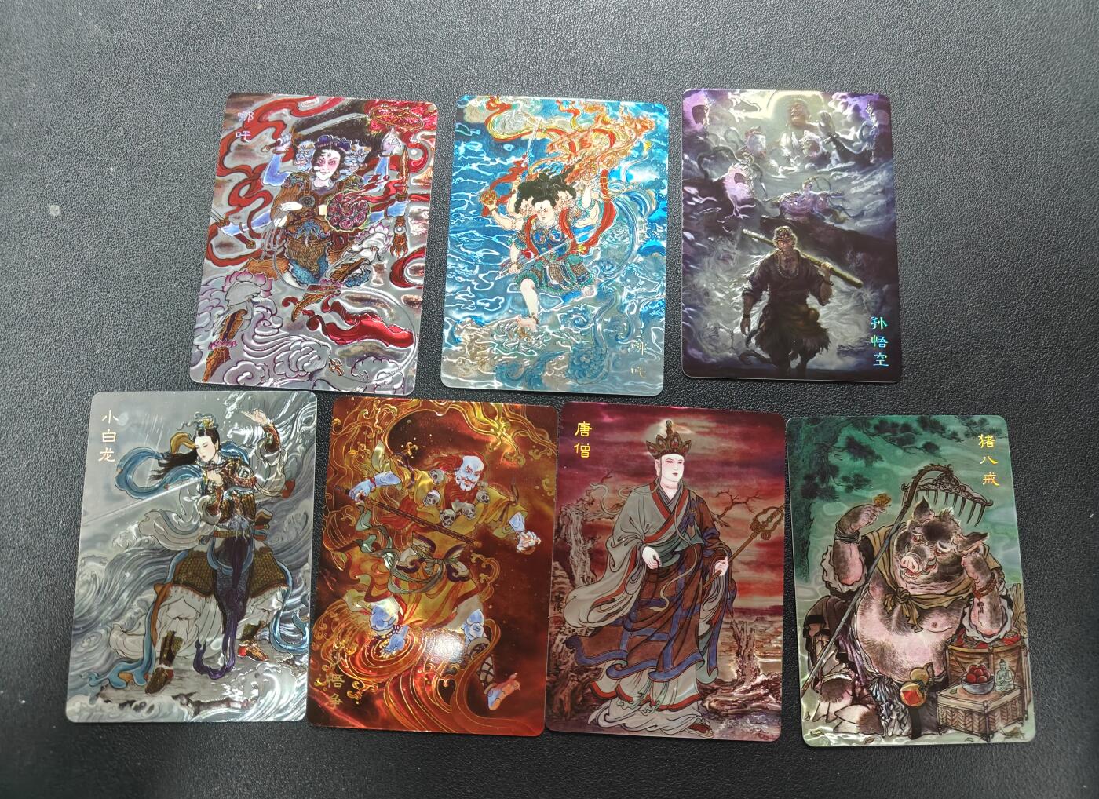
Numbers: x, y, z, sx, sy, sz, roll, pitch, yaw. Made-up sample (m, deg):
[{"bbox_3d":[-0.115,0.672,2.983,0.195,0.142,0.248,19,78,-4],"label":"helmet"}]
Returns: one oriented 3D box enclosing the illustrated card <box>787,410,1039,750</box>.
[{"bbox_3d":[0.099,0.049,0.210,0.063,0.001,0.088,-1,82,-1],"label":"illustrated card"}]

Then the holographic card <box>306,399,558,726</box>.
[{"bbox_3d":[-0.031,0.044,0.208,0.063,0.001,0.088,3,82,-1],"label":"holographic card"}]

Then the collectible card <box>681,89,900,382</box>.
[{"bbox_3d":[0.070,-0.049,0.223,0.063,0.001,0.088,1,82,-1],"label":"collectible card"}]

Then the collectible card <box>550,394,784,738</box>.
[{"bbox_3d":[0.033,0.046,0.209,0.063,0.001,0.088,3,82,0],"label":"collectible card"}]

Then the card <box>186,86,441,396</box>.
[{"bbox_3d":[-0.067,-0.046,0.220,0.063,0.001,0.088,3,82,0],"label":"card"}]

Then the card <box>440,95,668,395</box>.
[{"bbox_3d":[0.002,-0.046,0.221,0.063,0.001,0.088,2,82,-1],"label":"card"}]

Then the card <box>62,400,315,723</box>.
[{"bbox_3d":[-0.096,0.042,0.207,0.063,0.001,0.088,0,82,-1],"label":"card"}]

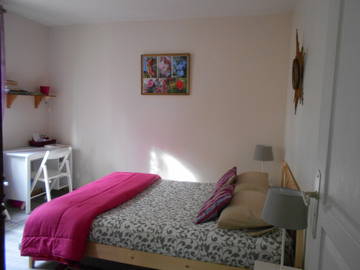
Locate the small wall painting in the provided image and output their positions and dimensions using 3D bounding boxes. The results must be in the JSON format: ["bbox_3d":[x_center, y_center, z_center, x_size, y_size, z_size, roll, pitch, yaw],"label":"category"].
[{"bbox_3d":[-0.205,-0.833,3.739,0.716,0.554,0.025,3,6,15],"label":"small wall painting"}]

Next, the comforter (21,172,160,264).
[{"bbox_3d":[-0.750,0.713,2.743,0.695,0.403,1.481,3,6,15],"label":"comforter"}]

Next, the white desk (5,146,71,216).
[{"bbox_3d":[-1.975,0.557,3.720,0.534,0.705,0.821,3,6,15],"label":"white desk"}]

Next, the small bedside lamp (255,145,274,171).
[{"bbox_3d":[1.002,0.358,3.216,0.222,0.423,0.222,3,6,15],"label":"small bedside lamp"}]

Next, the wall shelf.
[{"bbox_3d":[-2.098,-0.472,3.757,0.192,0.207,0.816,3,6,15],"label":"wall shelf"}]

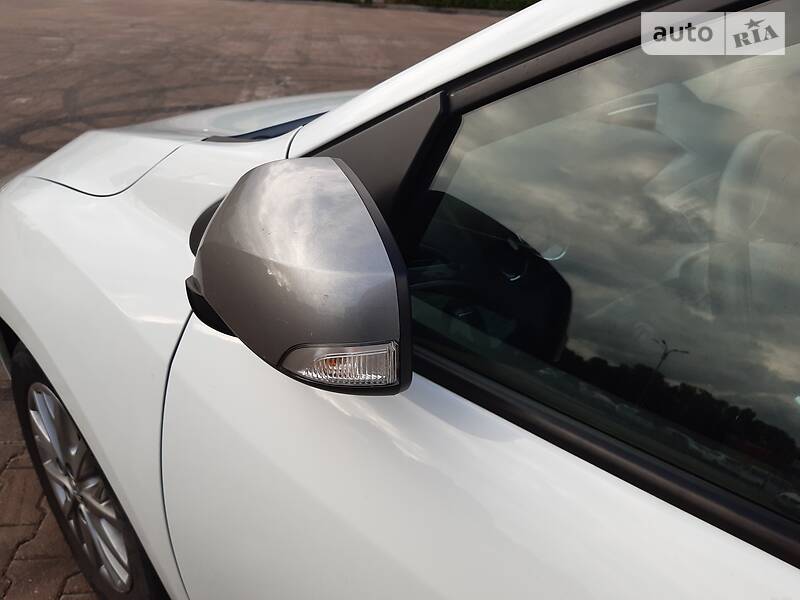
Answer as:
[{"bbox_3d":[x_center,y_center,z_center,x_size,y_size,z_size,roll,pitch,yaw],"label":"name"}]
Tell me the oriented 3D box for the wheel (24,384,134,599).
[{"bbox_3d":[-0.571,0.341,1.235,0.435,0.435,0.185,26,34,35],"label":"wheel"}]

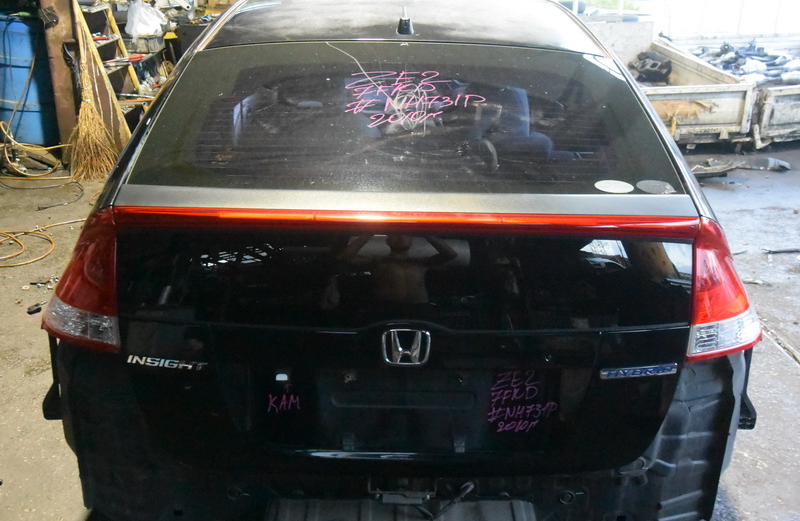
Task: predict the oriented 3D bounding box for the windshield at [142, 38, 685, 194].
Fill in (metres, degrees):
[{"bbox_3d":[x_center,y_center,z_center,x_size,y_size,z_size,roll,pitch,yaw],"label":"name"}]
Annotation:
[{"bbox_3d":[0.019,-0.344,1.853,1.141,0.055,0.722,1,39,0],"label":"windshield"}]

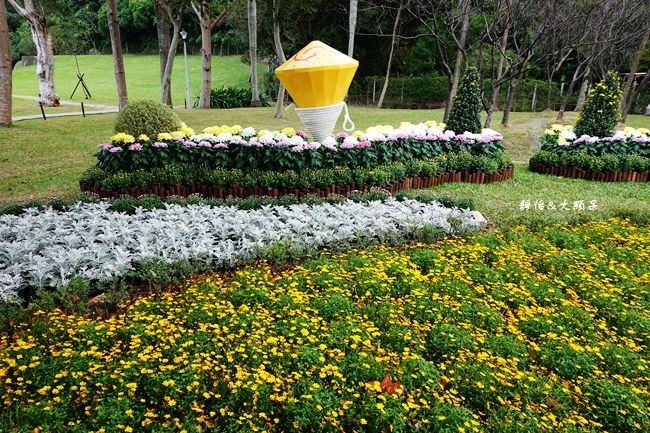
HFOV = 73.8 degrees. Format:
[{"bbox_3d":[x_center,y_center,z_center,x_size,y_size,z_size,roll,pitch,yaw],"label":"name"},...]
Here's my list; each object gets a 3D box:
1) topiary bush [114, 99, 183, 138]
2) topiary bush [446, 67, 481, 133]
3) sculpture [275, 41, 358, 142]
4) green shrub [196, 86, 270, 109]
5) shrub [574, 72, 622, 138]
[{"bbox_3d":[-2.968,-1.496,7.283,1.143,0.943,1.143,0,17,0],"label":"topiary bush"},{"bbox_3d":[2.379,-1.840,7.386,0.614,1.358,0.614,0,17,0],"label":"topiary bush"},{"bbox_3d":[-0.133,-1.855,6.753,1.310,1.652,1.310,-4,17,1],"label":"sculpture"},{"bbox_3d":[-4.178,-5.430,19.779,3.379,0.969,1.700,0,17,0],"label":"green shrub"},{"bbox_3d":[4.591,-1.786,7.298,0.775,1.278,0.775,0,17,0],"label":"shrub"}]

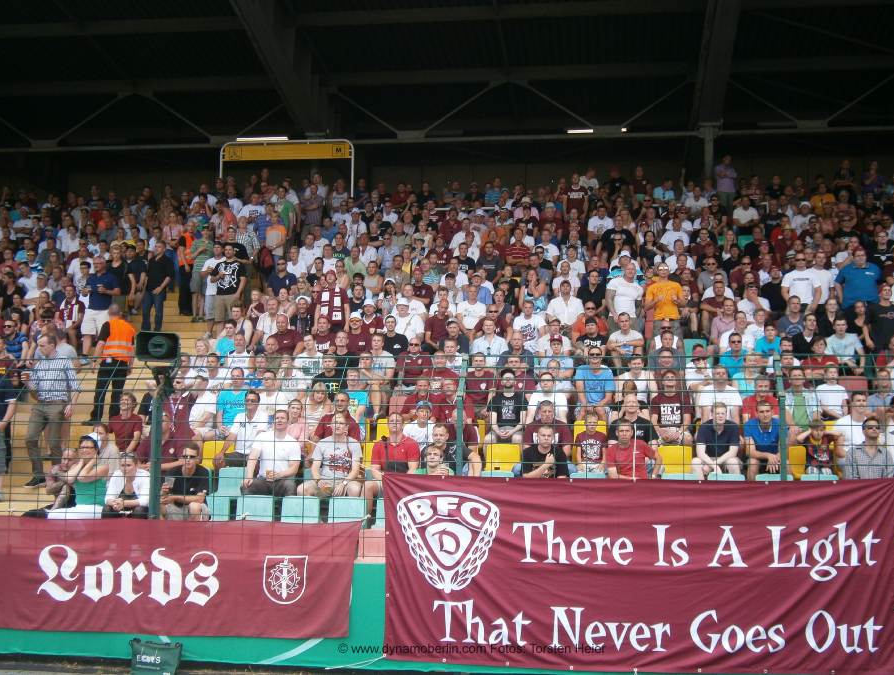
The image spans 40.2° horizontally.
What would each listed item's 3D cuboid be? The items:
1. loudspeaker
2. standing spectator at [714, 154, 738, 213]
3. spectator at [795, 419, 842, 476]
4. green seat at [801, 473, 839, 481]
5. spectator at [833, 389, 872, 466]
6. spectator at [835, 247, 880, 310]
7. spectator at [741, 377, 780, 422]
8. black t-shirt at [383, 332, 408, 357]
[{"bbox_3d":[-2.440,0.076,10.300,0.360,0.240,0.340,1,-4,-9],"label":"loudspeaker"},{"bbox_3d":[6.221,-3.194,27.200,0.520,1.746,0.400,0,-7,7],"label":"standing spectator"},{"bbox_3d":[4.080,1.368,13.359,0.520,0.920,0.600,0,-5,7],"label":"spectator"},{"bbox_3d":[3.942,1.645,12.815,0.430,0.420,0.440,0,-4,8],"label":"green seat"},{"bbox_3d":[4.422,1.226,13.255,0.520,1.280,0.750,0,-5,7],"label":"spectator"},{"bbox_3d":[6.551,-0.533,19.219,0.680,1.820,0.450,0,-5,7],"label":"spectator"},{"bbox_3d":[3.776,1.052,14.590,0.520,1.190,0.800,0,-7,7],"label":"spectator"},{"bbox_3d":[-0.775,0.196,17.700,0.500,0.580,0.300,0,-6,7],"label":"black t-shirt"}]

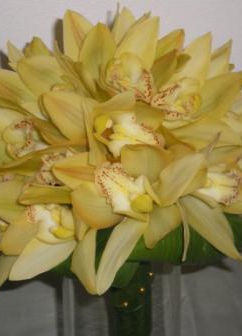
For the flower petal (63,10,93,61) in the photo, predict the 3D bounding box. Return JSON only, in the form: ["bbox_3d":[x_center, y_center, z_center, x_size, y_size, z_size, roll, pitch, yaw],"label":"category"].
[{"bbox_3d":[-0.031,-0.107,0.878,0.027,0.054,0.011,-18,-14,5],"label":"flower petal"}]

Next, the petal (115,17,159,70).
[{"bbox_3d":[0.014,-0.084,0.755,0.027,0.057,0.012,20,-21,1],"label":"petal"}]

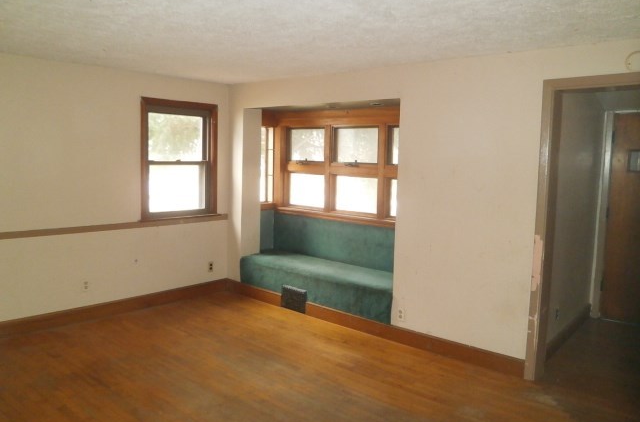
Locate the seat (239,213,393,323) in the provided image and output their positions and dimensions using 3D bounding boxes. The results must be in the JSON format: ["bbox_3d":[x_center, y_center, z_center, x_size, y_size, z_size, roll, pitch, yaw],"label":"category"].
[{"bbox_3d":[0.065,0.530,5.103,2.100,0.790,0.659,6,8,40],"label":"seat"}]

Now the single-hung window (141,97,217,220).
[{"bbox_3d":[-1.486,-0.543,5.135,0.116,1.224,0.931,6,8,40],"label":"single-hung window"}]

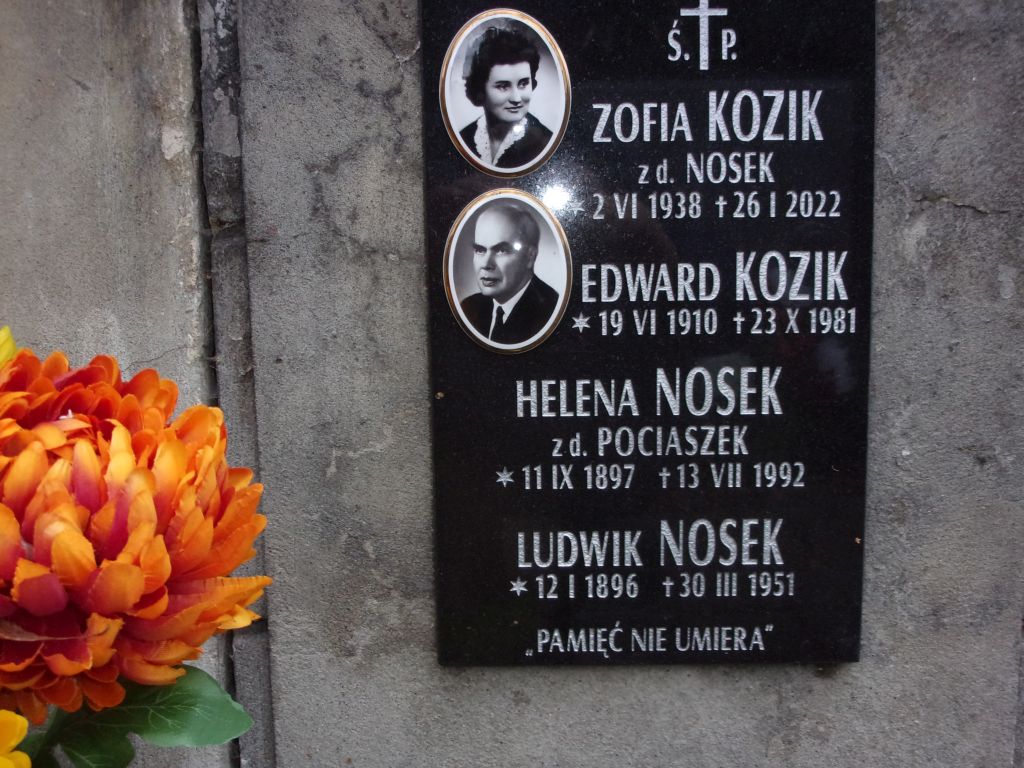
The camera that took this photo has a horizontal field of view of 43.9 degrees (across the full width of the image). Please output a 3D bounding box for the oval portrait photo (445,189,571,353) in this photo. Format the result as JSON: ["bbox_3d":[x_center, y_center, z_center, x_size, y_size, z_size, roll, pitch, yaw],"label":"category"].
[{"bbox_3d":[-0.002,-0.069,0.779,0.080,0.102,0.010,-1,9,2],"label":"oval portrait photo"}]

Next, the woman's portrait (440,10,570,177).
[{"bbox_3d":[-0.004,-0.174,0.763,0.080,0.102,0.010,-1,9,2],"label":"woman's portrait"}]

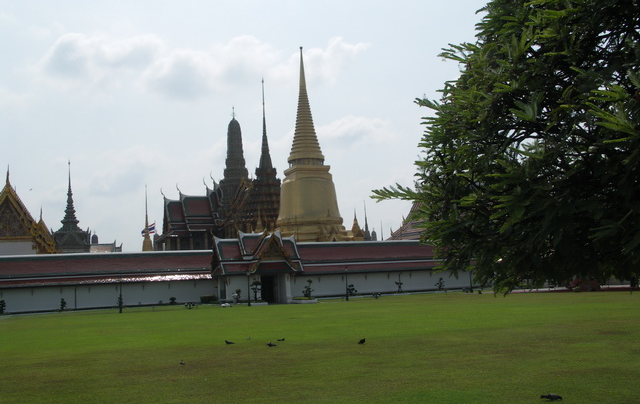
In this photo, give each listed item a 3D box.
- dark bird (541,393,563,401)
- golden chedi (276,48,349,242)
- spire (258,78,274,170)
[{"bbox_3d":[3.049,2.554,9.250,0.290,0.120,0.110,-3,-7,5],"label":"dark bird"},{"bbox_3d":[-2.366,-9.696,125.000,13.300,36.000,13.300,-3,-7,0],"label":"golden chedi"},{"bbox_3d":[-11.429,-15.897,146.000,3.400,20.000,3.400,0,-7,-20],"label":"spire"}]

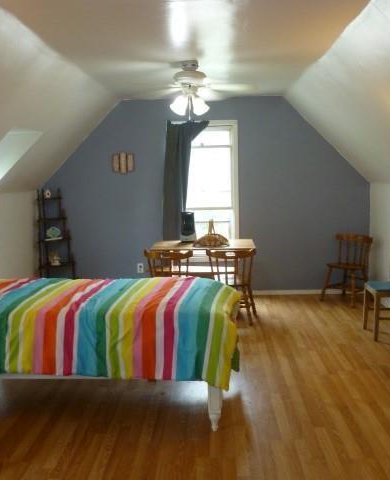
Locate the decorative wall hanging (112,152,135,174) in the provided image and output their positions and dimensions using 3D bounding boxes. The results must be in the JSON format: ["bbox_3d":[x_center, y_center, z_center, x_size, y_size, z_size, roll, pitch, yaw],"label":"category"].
[{"bbox_3d":[-0.877,-0.928,6.293,0.280,0.270,0.030,0,7,2],"label":"decorative wall hanging"}]

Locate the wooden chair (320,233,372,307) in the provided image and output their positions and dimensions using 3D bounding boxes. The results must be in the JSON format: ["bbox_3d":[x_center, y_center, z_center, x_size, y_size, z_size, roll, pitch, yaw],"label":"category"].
[{"bbox_3d":[1.830,0.334,6.135,0.480,0.800,0.460,-6,9,-38],"label":"wooden chair"}]

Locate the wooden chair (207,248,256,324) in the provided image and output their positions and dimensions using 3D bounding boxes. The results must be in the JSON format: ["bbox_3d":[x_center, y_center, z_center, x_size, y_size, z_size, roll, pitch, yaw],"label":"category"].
[{"bbox_3d":[0.393,0.439,5.302,0.470,0.800,0.500,1,7,7],"label":"wooden chair"}]

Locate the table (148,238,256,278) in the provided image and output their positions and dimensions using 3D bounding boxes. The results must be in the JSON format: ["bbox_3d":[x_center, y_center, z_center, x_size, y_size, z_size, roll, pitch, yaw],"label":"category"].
[{"bbox_3d":[0.086,0.412,5.714,1.090,0.750,0.740,0,7,2],"label":"table"}]

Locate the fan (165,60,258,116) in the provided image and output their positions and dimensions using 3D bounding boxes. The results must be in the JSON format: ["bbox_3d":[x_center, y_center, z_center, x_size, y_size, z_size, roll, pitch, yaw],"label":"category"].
[{"bbox_3d":[-0.015,-1.233,4.199,1.120,0.450,1.120,0,7,2],"label":"fan"}]

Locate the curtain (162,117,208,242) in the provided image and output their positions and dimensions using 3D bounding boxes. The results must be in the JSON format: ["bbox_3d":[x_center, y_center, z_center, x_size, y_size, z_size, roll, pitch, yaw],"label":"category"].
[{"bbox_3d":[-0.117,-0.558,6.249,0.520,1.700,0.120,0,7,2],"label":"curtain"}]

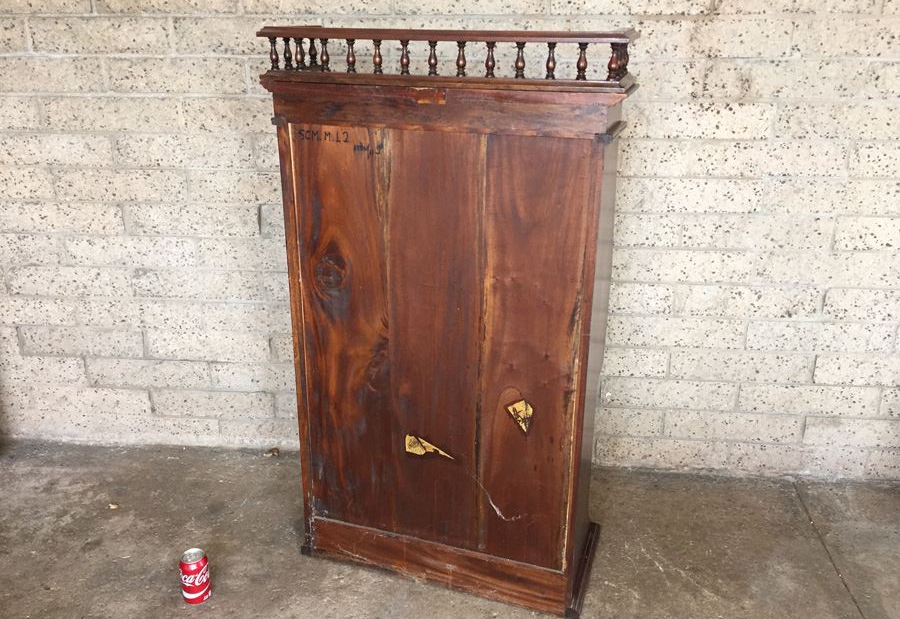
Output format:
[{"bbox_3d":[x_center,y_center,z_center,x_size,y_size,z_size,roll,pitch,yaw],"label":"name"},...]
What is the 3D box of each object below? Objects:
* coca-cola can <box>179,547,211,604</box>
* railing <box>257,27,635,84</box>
[{"bbox_3d":[-0.612,0.645,1.818,0.066,0.122,0.066,-8,23,-21],"label":"coca-cola can"},{"bbox_3d":[-0.006,-0.516,1.520,0.738,0.097,0.217,7,22,17],"label":"railing"}]

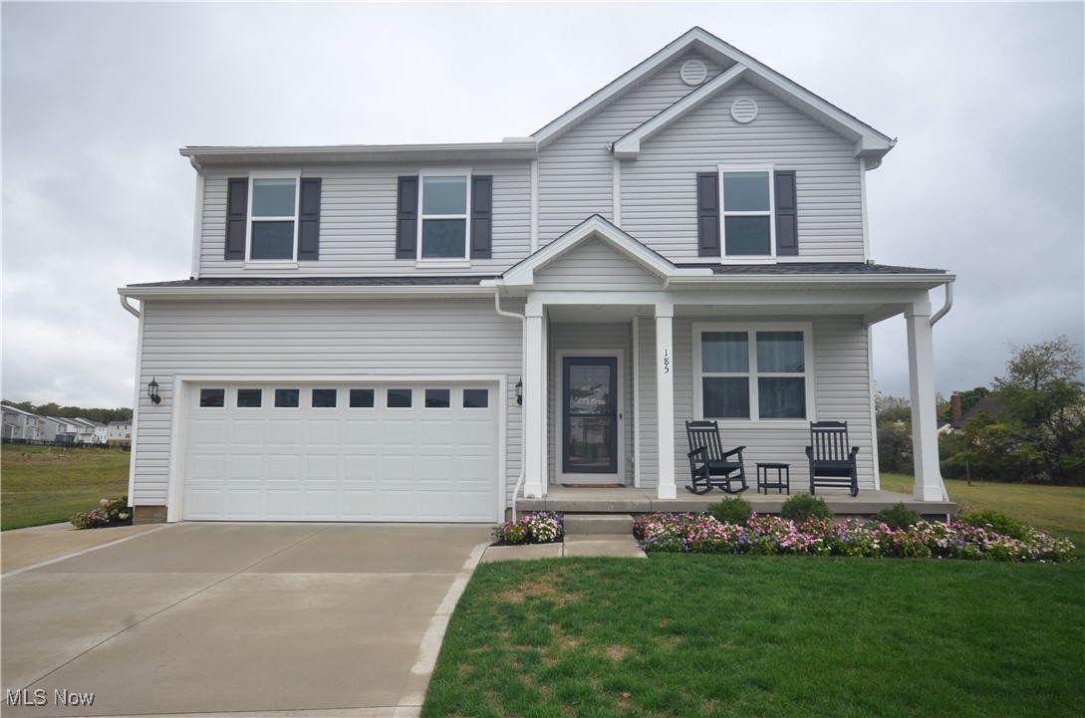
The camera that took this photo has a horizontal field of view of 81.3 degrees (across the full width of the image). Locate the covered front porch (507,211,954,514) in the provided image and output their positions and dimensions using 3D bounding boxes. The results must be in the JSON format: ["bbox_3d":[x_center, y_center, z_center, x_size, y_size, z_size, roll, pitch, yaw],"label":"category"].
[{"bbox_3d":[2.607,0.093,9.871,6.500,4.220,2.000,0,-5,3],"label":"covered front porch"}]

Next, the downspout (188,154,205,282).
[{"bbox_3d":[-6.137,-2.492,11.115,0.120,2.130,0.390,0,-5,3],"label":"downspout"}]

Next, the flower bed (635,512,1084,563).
[{"bbox_3d":[3.860,2.215,8.052,5.170,0.320,1.500,0,-5,3],"label":"flower bed"}]

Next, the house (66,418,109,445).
[{"bbox_3d":[-137.577,21.880,190.000,11.500,8.000,11.500,2,-6,-17],"label":"house"}]

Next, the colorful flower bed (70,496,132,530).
[{"bbox_3d":[-6.640,2.329,9.855,0.780,0.430,1.300,0,-5,3],"label":"colorful flower bed"}]

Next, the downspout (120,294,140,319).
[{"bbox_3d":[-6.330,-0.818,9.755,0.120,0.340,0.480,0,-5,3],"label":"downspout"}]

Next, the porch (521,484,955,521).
[{"bbox_3d":[2.726,2.204,9.777,6.100,0.220,1.880,0,-5,3],"label":"porch"}]

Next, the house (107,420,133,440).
[{"bbox_3d":[-147.440,25.215,222.000,12.000,7.400,10.500,4,-6,-33],"label":"house"}]

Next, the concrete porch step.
[{"bbox_3d":[0.763,2.265,8.649,0.915,0.195,0.540,0,-5,3],"label":"concrete porch step"}]

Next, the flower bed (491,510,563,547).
[{"bbox_3d":[-0.177,2.233,8.421,0.950,0.290,1.150,0,-5,3],"label":"flower bed"}]

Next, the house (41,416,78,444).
[{"bbox_3d":[-132.141,19.536,172.000,11.500,8.000,11.500,2,-6,-17],"label":"house"}]

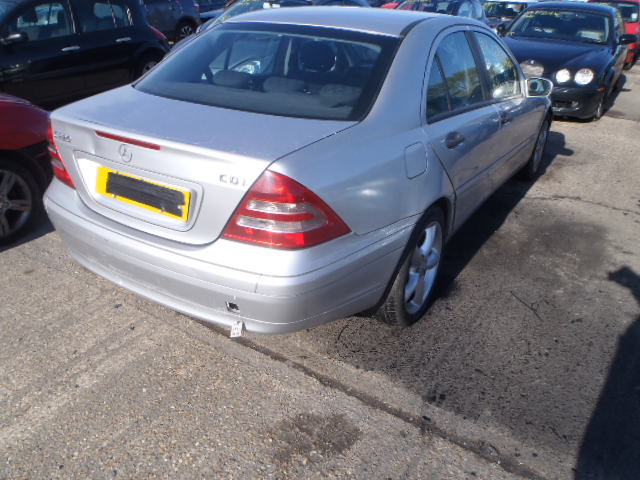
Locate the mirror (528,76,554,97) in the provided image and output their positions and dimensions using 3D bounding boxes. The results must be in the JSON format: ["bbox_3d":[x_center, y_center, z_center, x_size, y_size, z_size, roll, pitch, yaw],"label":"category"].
[{"bbox_3d":[1.502,-1.047,3.534,0.210,0.130,0.120,16,29,28],"label":"mirror"}]

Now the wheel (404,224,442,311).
[{"bbox_3d":[0.444,0.113,2.564,0.180,0.470,0.470,16,29,28],"label":"wheel"}]

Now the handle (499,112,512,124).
[{"bbox_3d":[1.124,-0.737,3.138,0.055,0.055,0.210,16,29,28],"label":"handle"}]

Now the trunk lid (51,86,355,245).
[{"bbox_3d":[-0.564,-0.321,2.159,1.270,0.440,0.640,16,29,28],"label":"trunk lid"}]

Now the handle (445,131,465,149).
[{"bbox_3d":[0.621,-0.464,2.390,0.055,0.055,0.220,16,29,28],"label":"handle"}]

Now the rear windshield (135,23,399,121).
[{"bbox_3d":[-0.278,-0.816,2.406,1.280,0.140,0.782,16,56,28],"label":"rear windshield"}]

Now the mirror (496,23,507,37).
[{"bbox_3d":[2.908,-3.354,8.250,0.210,0.140,0.120,17,30,29],"label":"mirror"}]

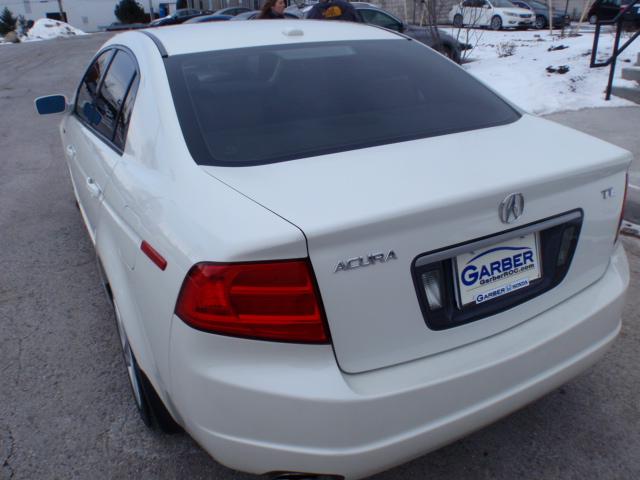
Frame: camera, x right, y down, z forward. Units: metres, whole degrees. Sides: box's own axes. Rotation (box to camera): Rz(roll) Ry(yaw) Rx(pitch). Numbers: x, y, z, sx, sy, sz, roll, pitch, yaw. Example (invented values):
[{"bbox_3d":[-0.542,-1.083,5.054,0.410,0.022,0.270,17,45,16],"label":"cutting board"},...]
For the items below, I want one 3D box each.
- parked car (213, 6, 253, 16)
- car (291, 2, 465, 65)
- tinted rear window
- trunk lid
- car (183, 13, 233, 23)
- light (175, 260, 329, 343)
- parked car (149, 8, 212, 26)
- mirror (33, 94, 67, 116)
[{"bbox_3d":[-4.224,-11.470,27.298,4.600,1.460,1.800,-12,26,-20],"label":"parked car"},{"bbox_3d":[0.870,-4.208,10.993,4.700,1.470,1.820,-11,25,-18],"label":"car"},{"bbox_3d":[0.085,-0.595,1.966,1.330,0.100,0.760,-14,49,-25],"label":"tinted rear window"},{"bbox_3d":[0.371,-0.048,1.650,1.270,0.460,0.630,-14,27,-25],"label":"trunk lid"},{"bbox_3d":[-5.345,-10.048,24.796,4.600,1.450,1.800,-12,26,-20],"label":"car"},{"bbox_3d":[-0.166,0.146,1.212,0.330,0.230,0.200,-9,25,-16],"label":"light"},{"bbox_3d":[-7.452,-12.265,29.302,4.650,1.480,1.800,-12,26,-20],"label":"parked car"},{"bbox_3d":[-1.717,-0.867,3.310,0.210,0.130,0.120,-14,27,-25],"label":"mirror"}]

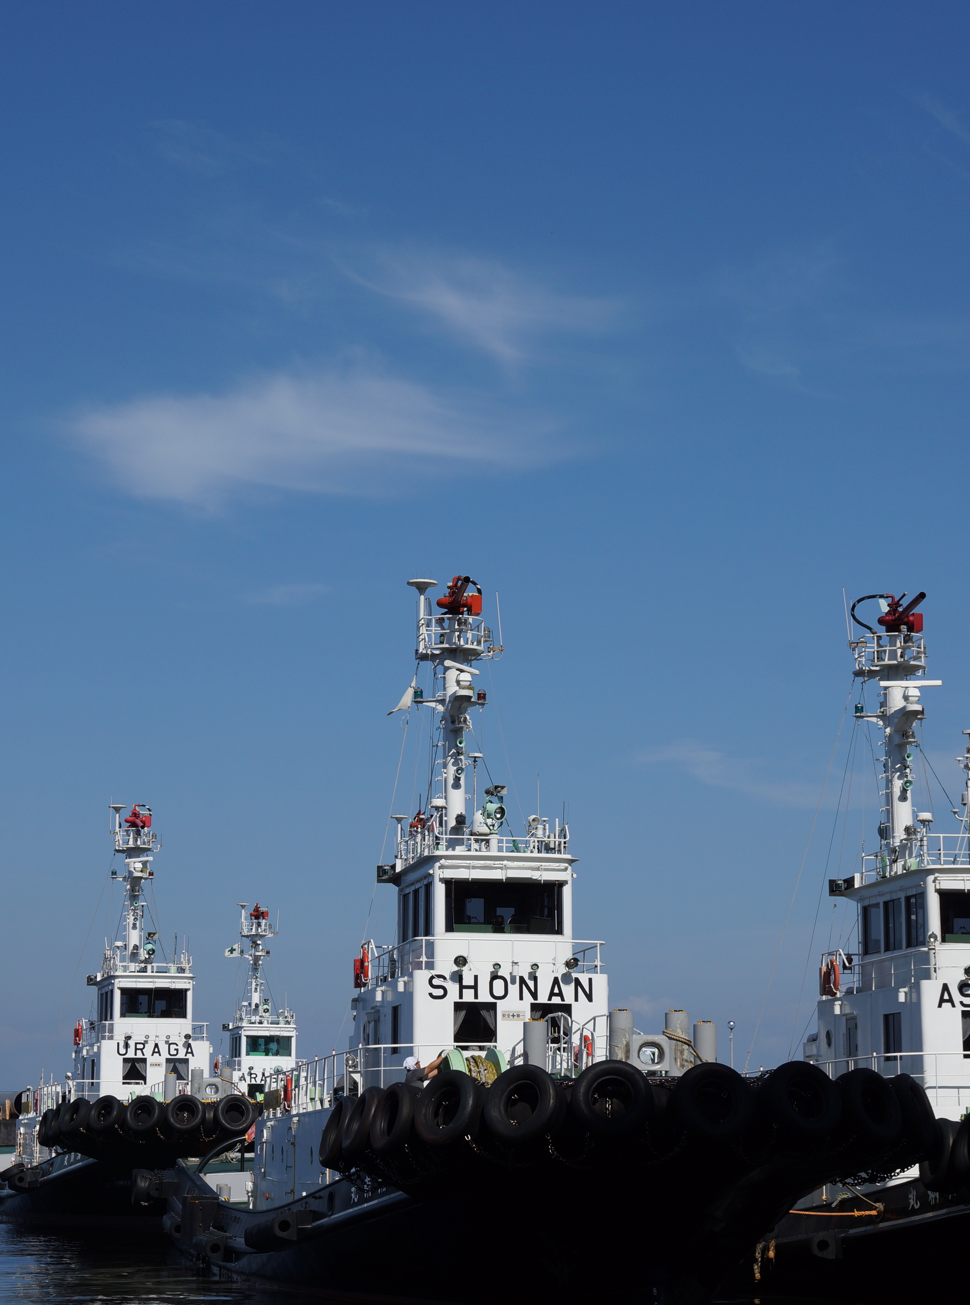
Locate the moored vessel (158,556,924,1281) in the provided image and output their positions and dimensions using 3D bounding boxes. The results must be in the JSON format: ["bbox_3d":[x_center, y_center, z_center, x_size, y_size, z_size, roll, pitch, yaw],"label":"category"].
[{"bbox_3d":[-0.010,5.800,62.220,10.230,15.360,33.630,2,-10,-13],"label":"moored vessel"}]

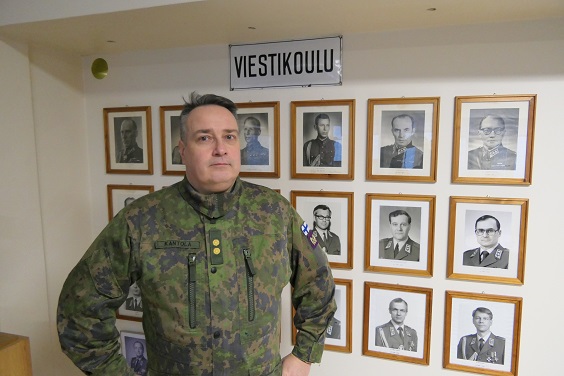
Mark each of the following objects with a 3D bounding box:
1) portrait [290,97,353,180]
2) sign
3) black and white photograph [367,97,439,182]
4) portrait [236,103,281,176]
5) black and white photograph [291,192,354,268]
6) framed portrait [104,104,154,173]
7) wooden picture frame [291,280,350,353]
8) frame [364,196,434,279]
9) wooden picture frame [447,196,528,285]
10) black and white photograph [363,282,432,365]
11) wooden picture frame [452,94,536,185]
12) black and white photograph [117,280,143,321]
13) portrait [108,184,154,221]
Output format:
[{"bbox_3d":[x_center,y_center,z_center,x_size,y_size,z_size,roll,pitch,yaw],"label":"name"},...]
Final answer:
[{"bbox_3d":[0.173,-0.204,1.684,0.275,0.335,0.025,2,6,16],"label":"portrait"},{"bbox_3d":[0.008,-0.533,1.696,0.502,0.199,0.015,2,6,16],"label":"sign"},{"bbox_3d":[0.488,-0.194,1.595,0.276,0.335,0.020,2,7,16],"label":"black and white photograph"},{"bbox_3d":[-0.140,-0.217,1.779,0.276,0.335,0.020,2,7,16],"label":"portrait"},{"bbox_3d":[0.177,0.180,1.730,0.276,0.335,0.020,2,7,16],"label":"black and white photograph"},{"bbox_3d":[-0.767,-0.236,1.963,0.276,0.335,0.020,2,7,16],"label":"framed portrait"},{"bbox_3d":[0.178,0.561,1.764,0.275,0.334,0.025,2,6,16],"label":"wooden picture frame"},{"bbox_3d":[0.489,0.194,1.639,0.276,0.335,0.020,2,7,16],"label":"frame"},{"bbox_3d":[0.803,0.204,1.540,0.275,0.334,0.025,2,6,16],"label":"wooden picture frame"},{"bbox_3d":[0.489,0.575,1.673,0.275,0.332,0.025,2,6,16],"label":"black and white photograph"},{"bbox_3d":[0.805,-0.182,1.497,0.275,0.334,0.025,2,6,16],"label":"wooden picture frame"},{"bbox_3d":[-0.759,0.537,2.048,0.276,0.335,0.020,2,7,16],"label":"black and white photograph"},{"bbox_3d":[-0.763,0.152,2.005,0.276,0.335,0.020,1,7,16],"label":"portrait"}]

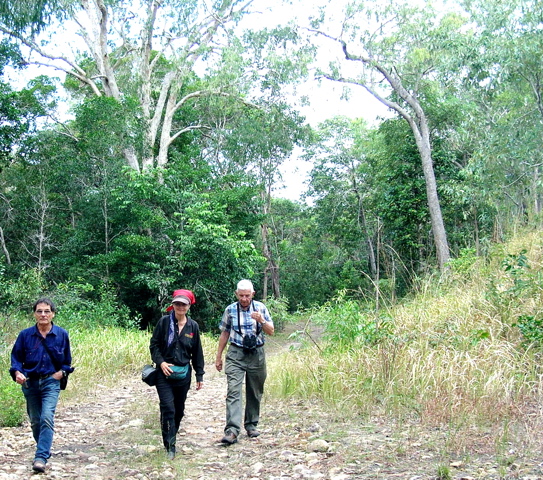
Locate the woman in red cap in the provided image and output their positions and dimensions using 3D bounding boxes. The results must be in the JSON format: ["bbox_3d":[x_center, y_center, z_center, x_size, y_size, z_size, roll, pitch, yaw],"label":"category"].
[{"bbox_3d":[-0.985,1.350,6.900,0.580,1.680,0.500,0,-4,0],"label":"woman in red cap"}]

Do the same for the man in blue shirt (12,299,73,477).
[{"bbox_3d":[-2.330,1.440,6.750,0.620,1.700,0.520,1,-4,-9],"label":"man in blue shirt"}]

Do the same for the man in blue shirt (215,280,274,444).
[{"bbox_3d":[-0.295,1.300,7.300,0.620,1.740,0.500,0,-4,2],"label":"man in blue shirt"}]

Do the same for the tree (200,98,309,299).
[{"bbox_3d":[-0.540,-1.150,21.500,3.400,6.600,3.200,0,-4,0],"label":"tree"}]

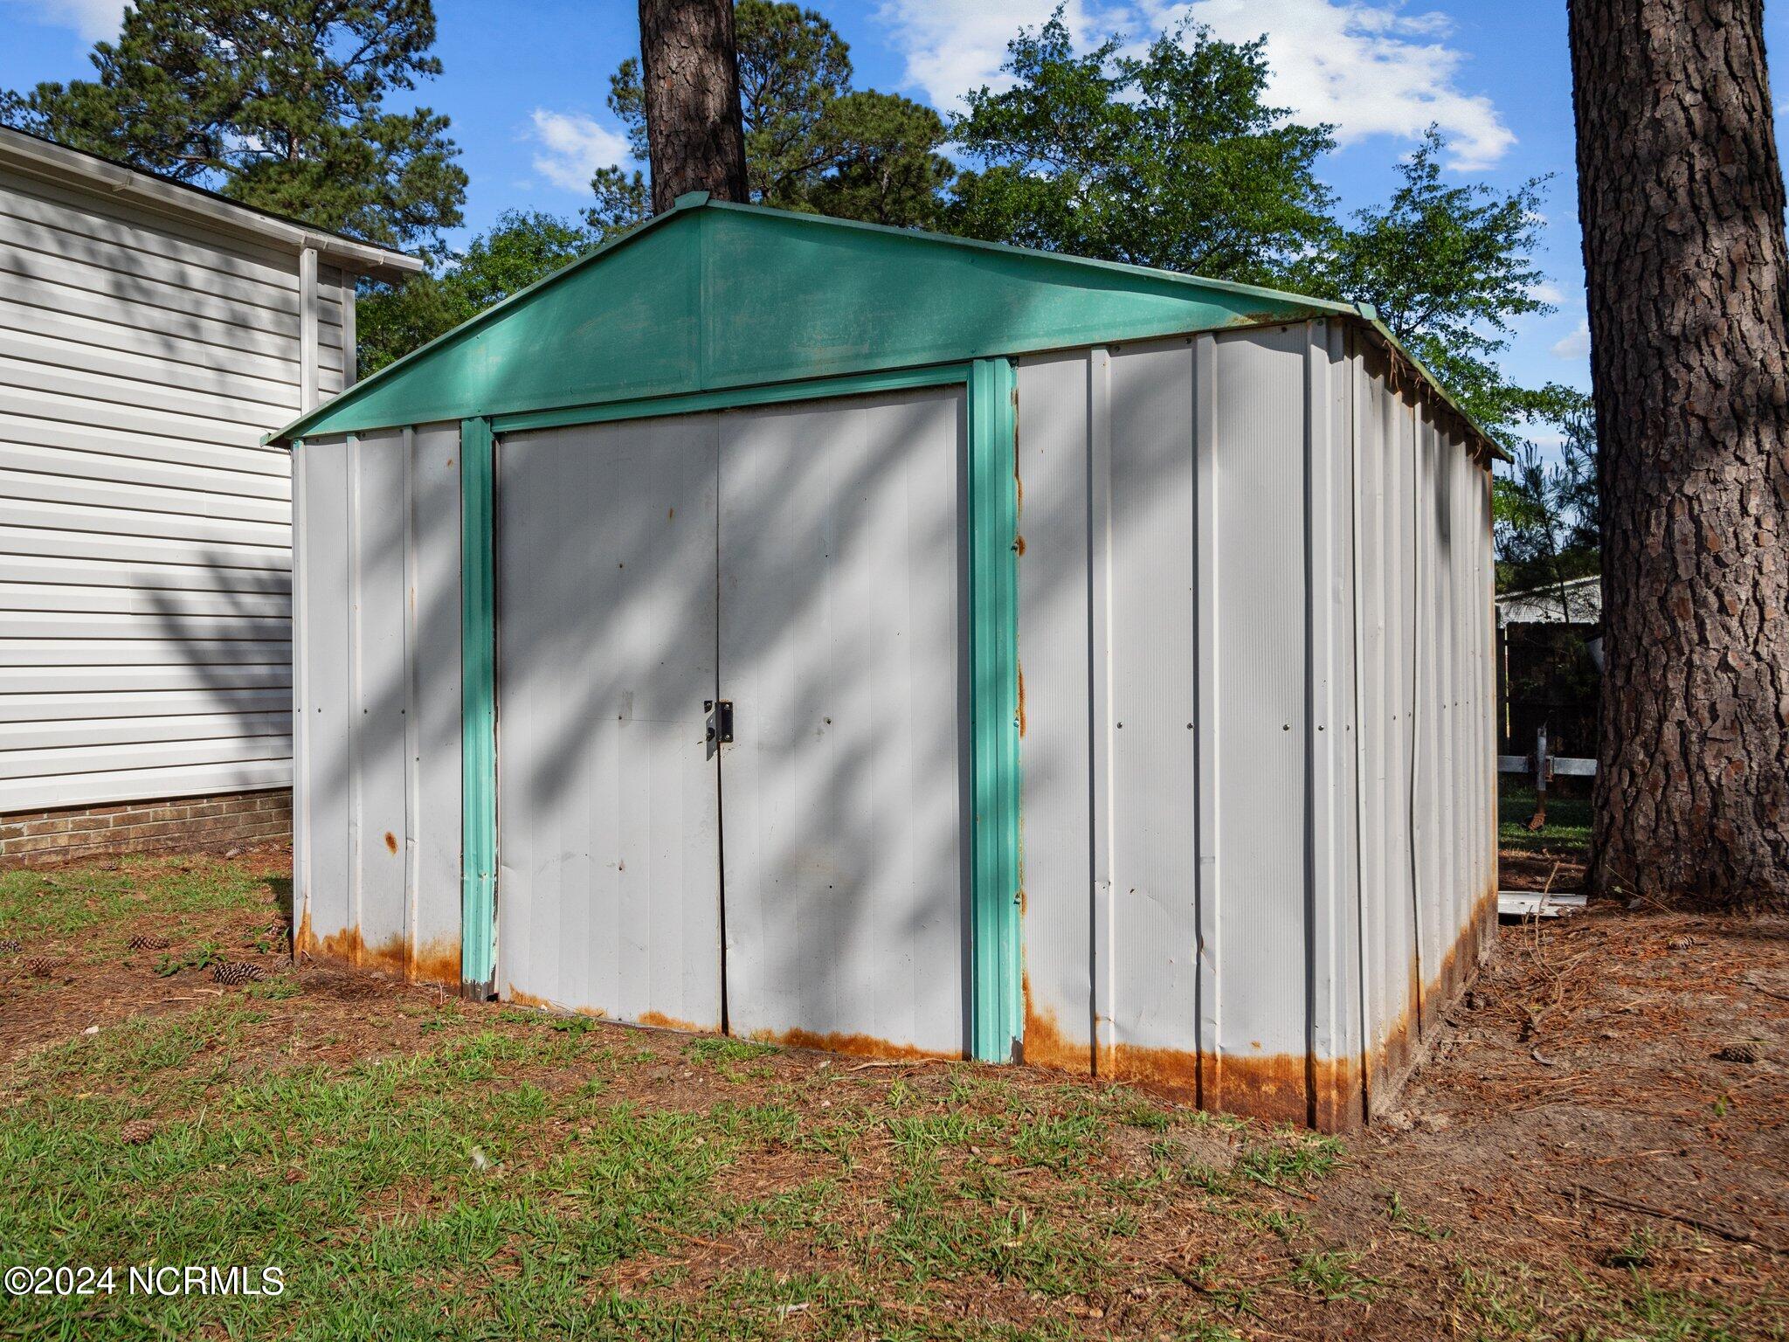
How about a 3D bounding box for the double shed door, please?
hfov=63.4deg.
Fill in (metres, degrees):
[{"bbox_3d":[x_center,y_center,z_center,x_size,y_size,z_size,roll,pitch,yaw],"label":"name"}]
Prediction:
[{"bbox_3d":[-0.433,0.118,3.532,1.400,1.499,0.050,0,1,30],"label":"double shed door"}]

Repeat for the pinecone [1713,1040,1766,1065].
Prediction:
[{"bbox_3d":[1.912,0.863,3.275,0.105,0.050,0.055,0,1,14],"label":"pinecone"}]

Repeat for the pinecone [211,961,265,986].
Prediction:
[{"bbox_3d":[-1.837,0.845,4.051,0.135,0.060,0.065,0,1,-6],"label":"pinecone"}]

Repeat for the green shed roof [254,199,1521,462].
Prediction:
[{"bbox_3d":[0.079,-0.912,4.477,3.167,0.486,2.274,0,1,30],"label":"green shed roof"}]

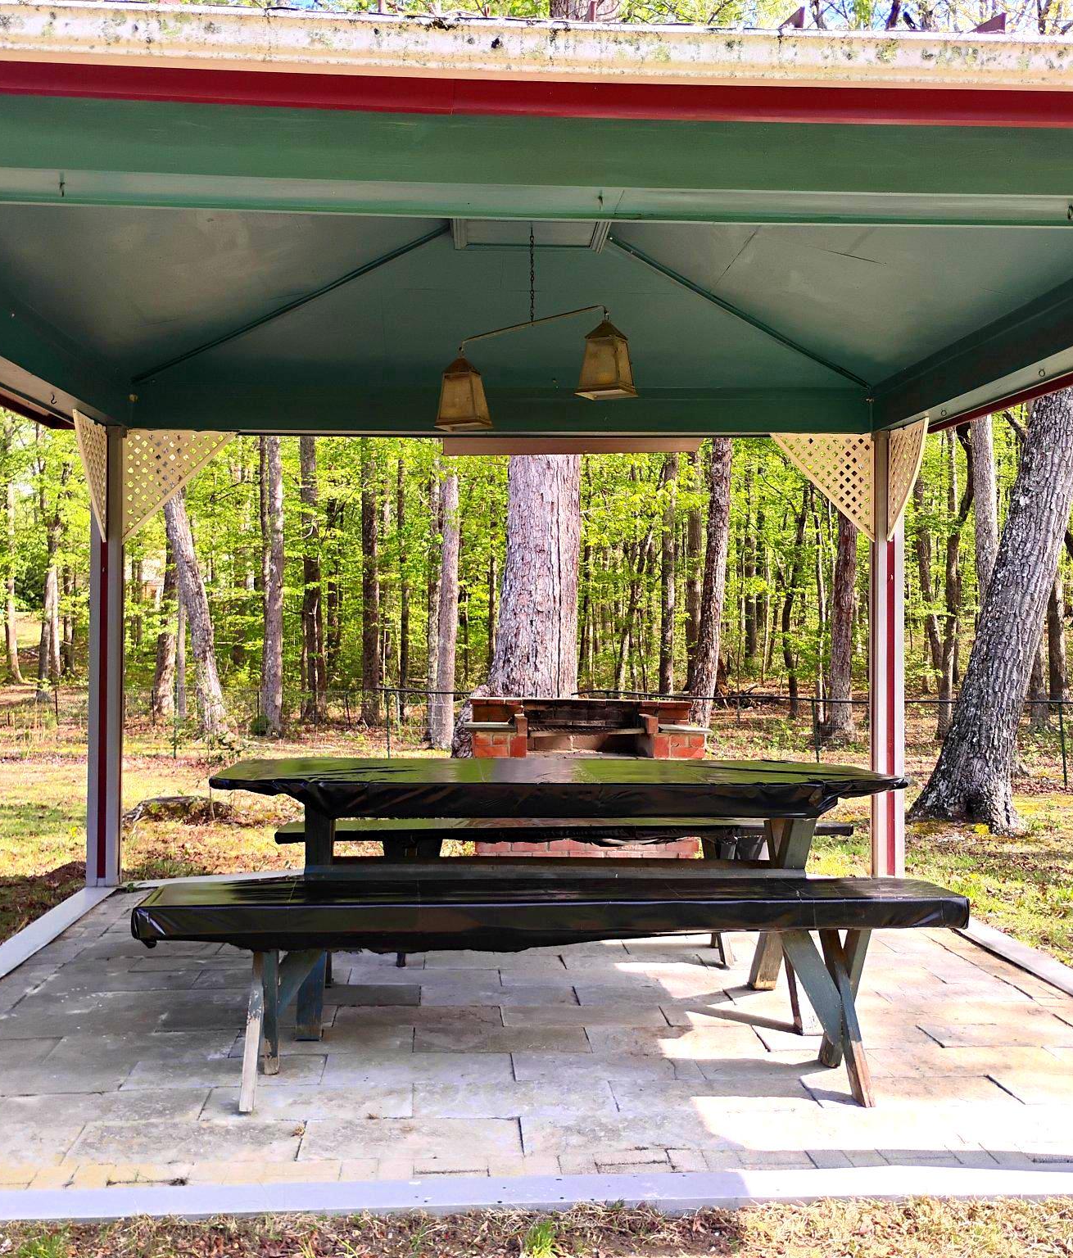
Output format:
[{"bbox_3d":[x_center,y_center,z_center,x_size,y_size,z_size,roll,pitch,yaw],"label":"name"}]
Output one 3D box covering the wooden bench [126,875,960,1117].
[{"bbox_3d":[0.059,1.076,4.023,2.380,0.582,0.374,0,0,-4],"label":"wooden bench"}]

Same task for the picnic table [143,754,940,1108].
[{"bbox_3d":[0.048,0.940,4.854,2.298,0.857,0.782,0,0,-2],"label":"picnic table"}]

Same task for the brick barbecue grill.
[{"bbox_3d":[0.284,0.905,8.146,1.380,0.980,0.640,0,0,-2],"label":"brick barbecue grill"}]

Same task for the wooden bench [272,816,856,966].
[{"bbox_3d":[0.126,1.088,5.650,2.312,0.564,0.374,0,0,-4],"label":"wooden bench"}]

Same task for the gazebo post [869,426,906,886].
[{"bbox_3d":[1.900,0.166,7.367,0.170,2.383,0.150,0,0,-4],"label":"gazebo post"}]

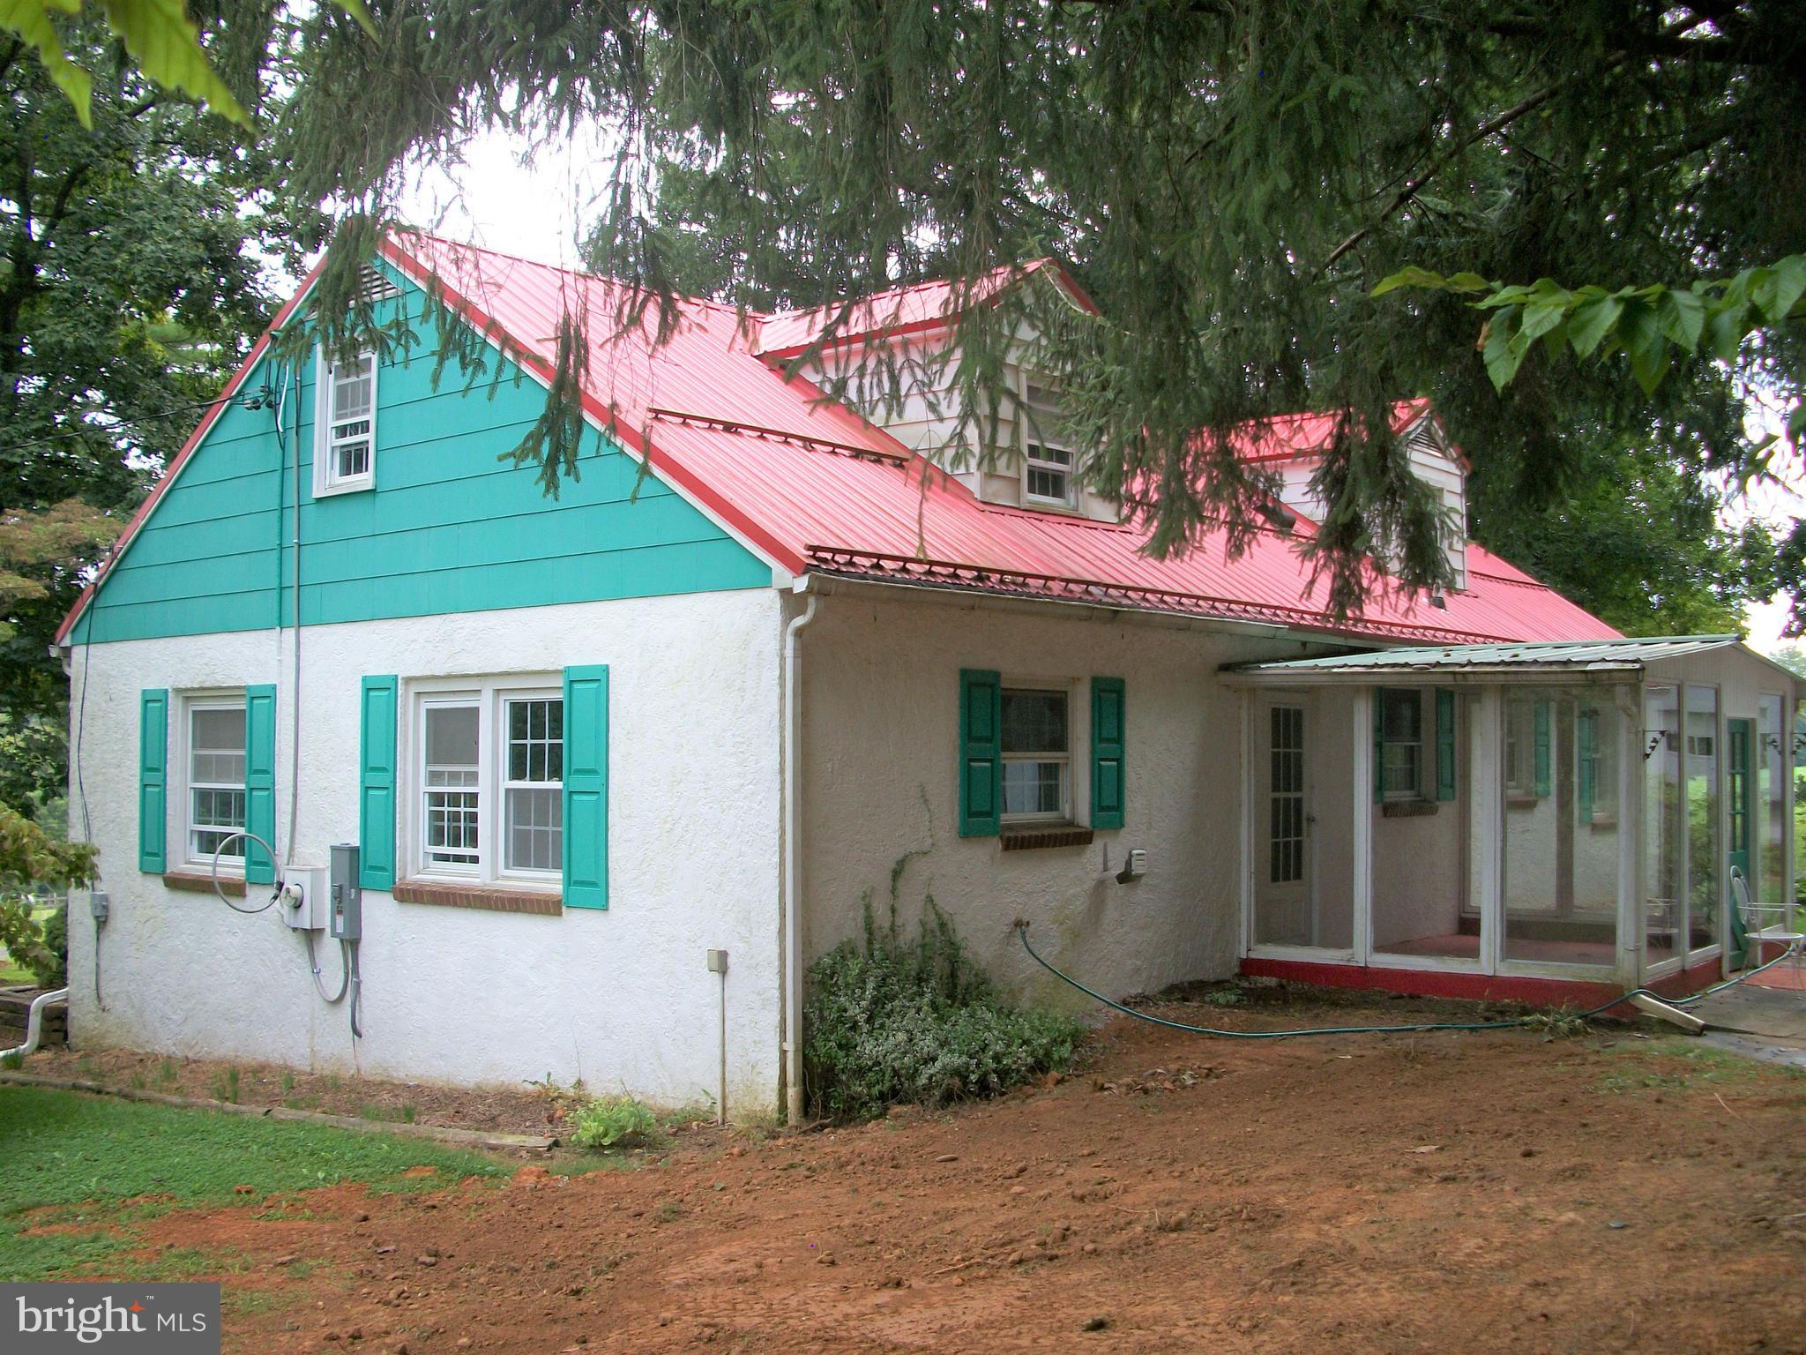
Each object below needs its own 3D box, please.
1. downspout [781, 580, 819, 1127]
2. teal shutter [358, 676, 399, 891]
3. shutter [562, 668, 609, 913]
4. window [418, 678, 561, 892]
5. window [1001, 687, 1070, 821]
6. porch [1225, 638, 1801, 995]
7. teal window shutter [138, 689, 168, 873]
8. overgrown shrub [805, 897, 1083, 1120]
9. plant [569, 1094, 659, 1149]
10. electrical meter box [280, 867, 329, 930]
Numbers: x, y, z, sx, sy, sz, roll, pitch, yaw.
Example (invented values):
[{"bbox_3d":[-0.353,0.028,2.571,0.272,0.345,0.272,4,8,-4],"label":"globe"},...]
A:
[{"bbox_3d":[-0.529,0.939,9.537,0.160,2.740,0.070,-2,-3,40],"label":"downspout"},{"bbox_3d":[-3.376,0.679,11.816,0.392,1.380,0.040,-2,-3,40],"label":"teal shutter"},{"bbox_3d":[-1.807,0.630,10.500,0.389,1.387,0.040,-2,-3,40],"label":"shutter"},{"bbox_3d":[-2.562,0.635,11.330,1.580,1.260,0.110,-2,-3,40],"label":"window"},{"bbox_3d":[0.813,0.475,11.501,0.100,0.890,0.920,-2,-3,40],"label":"window"},{"bbox_3d":[4.759,0.960,13.725,2.920,2.430,4.050,-2,-3,40],"label":"porch"},{"bbox_3d":[-5.584,0.777,13.666,0.371,1.371,0.040,-2,-3,40],"label":"teal window shutter"},{"bbox_3d":[0.325,1.794,10.193,0.620,1.070,2.100,-2,-3,40],"label":"overgrown shrub"},{"bbox_3d":[-1.504,2.269,9.533,0.400,0.240,0.370,-2,-3,40],"label":"plant"},{"bbox_3d":[-4.053,1.469,12.258,0.325,0.400,0.190,-2,-3,40],"label":"electrical meter box"}]

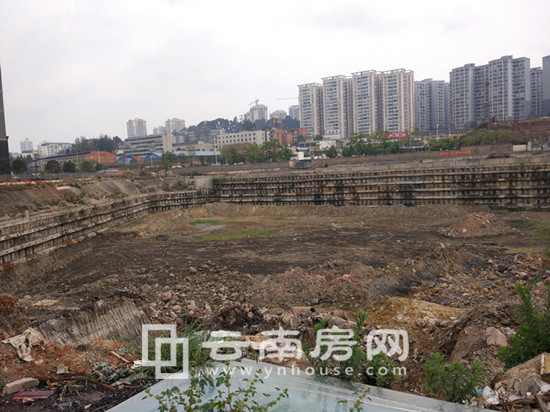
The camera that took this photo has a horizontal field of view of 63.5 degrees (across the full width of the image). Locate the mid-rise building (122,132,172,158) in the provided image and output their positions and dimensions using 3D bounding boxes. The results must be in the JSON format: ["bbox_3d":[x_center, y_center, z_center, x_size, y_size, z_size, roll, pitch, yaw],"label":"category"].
[{"bbox_3d":[-94.240,-43.830,330.680,40.000,20.000,12.000,0,5,33],"label":"mid-rise building"}]

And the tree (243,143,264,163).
[{"bbox_3d":[-9.670,-24.060,200.000,9.400,9.000,8.500,-2,4,-3],"label":"tree"}]

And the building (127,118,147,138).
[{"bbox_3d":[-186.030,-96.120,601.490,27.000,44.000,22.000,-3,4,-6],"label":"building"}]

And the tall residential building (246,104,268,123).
[{"bbox_3d":[-22.690,-111.860,561.080,29.000,32.000,22.000,-2,4,0],"label":"tall residential building"}]

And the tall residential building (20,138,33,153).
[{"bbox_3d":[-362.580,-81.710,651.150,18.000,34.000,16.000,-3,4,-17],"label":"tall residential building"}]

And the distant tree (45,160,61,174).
[{"bbox_3d":[-80.050,-13.850,160.000,5.600,5.000,5.400,-4,4,-27],"label":"distant tree"}]

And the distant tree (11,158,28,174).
[{"bbox_3d":[-91.930,-14.120,160.000,5.900,5.600,5.700,-4,4,-30],"label":"distant tree"}]

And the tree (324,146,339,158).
[{"bbox_3d":[21.600,-20.450,170.000,5.200,4.900,5.000,-2,4,7],"label":"tree"}]

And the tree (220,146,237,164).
[{"bbox_3d":[-20.910,-22.710,200.000,7.000,8.100,6.800,-3,4,-6],"label":"tree"}]

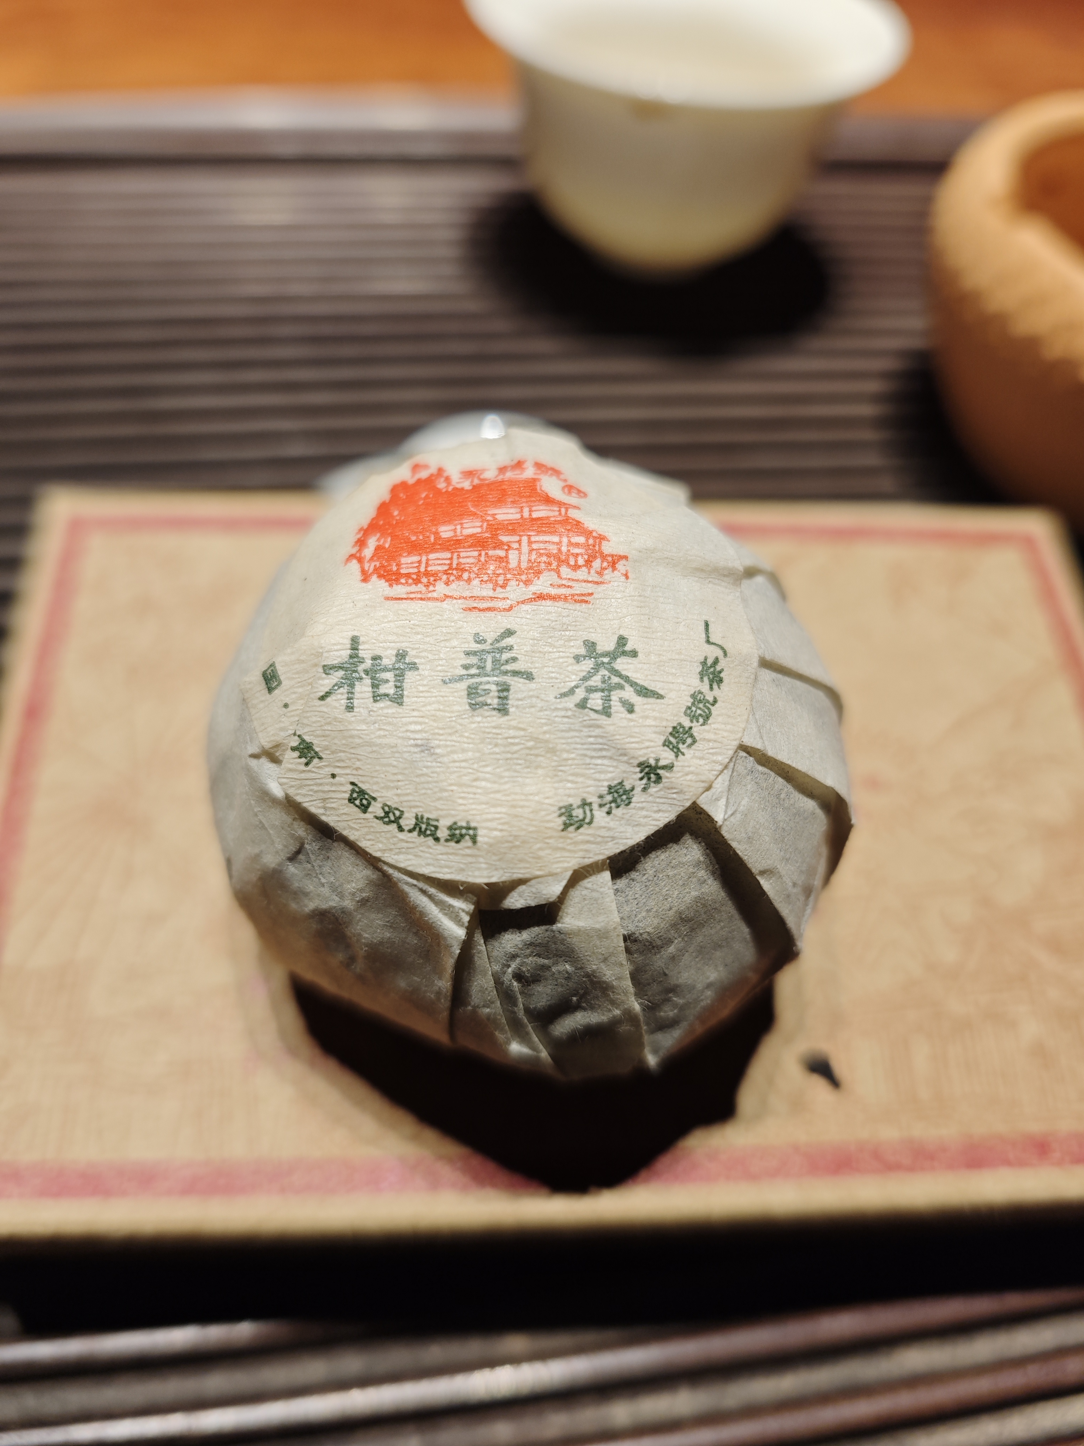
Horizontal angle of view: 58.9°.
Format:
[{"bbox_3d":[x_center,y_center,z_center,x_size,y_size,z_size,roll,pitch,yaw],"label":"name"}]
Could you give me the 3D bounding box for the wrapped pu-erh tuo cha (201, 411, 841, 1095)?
[{"bbox_3d":[-0.001,0.002,0.099,0.064,0.057,0.064,-1,67,0],"label":"wrapped pu-erh tuo cha"}]

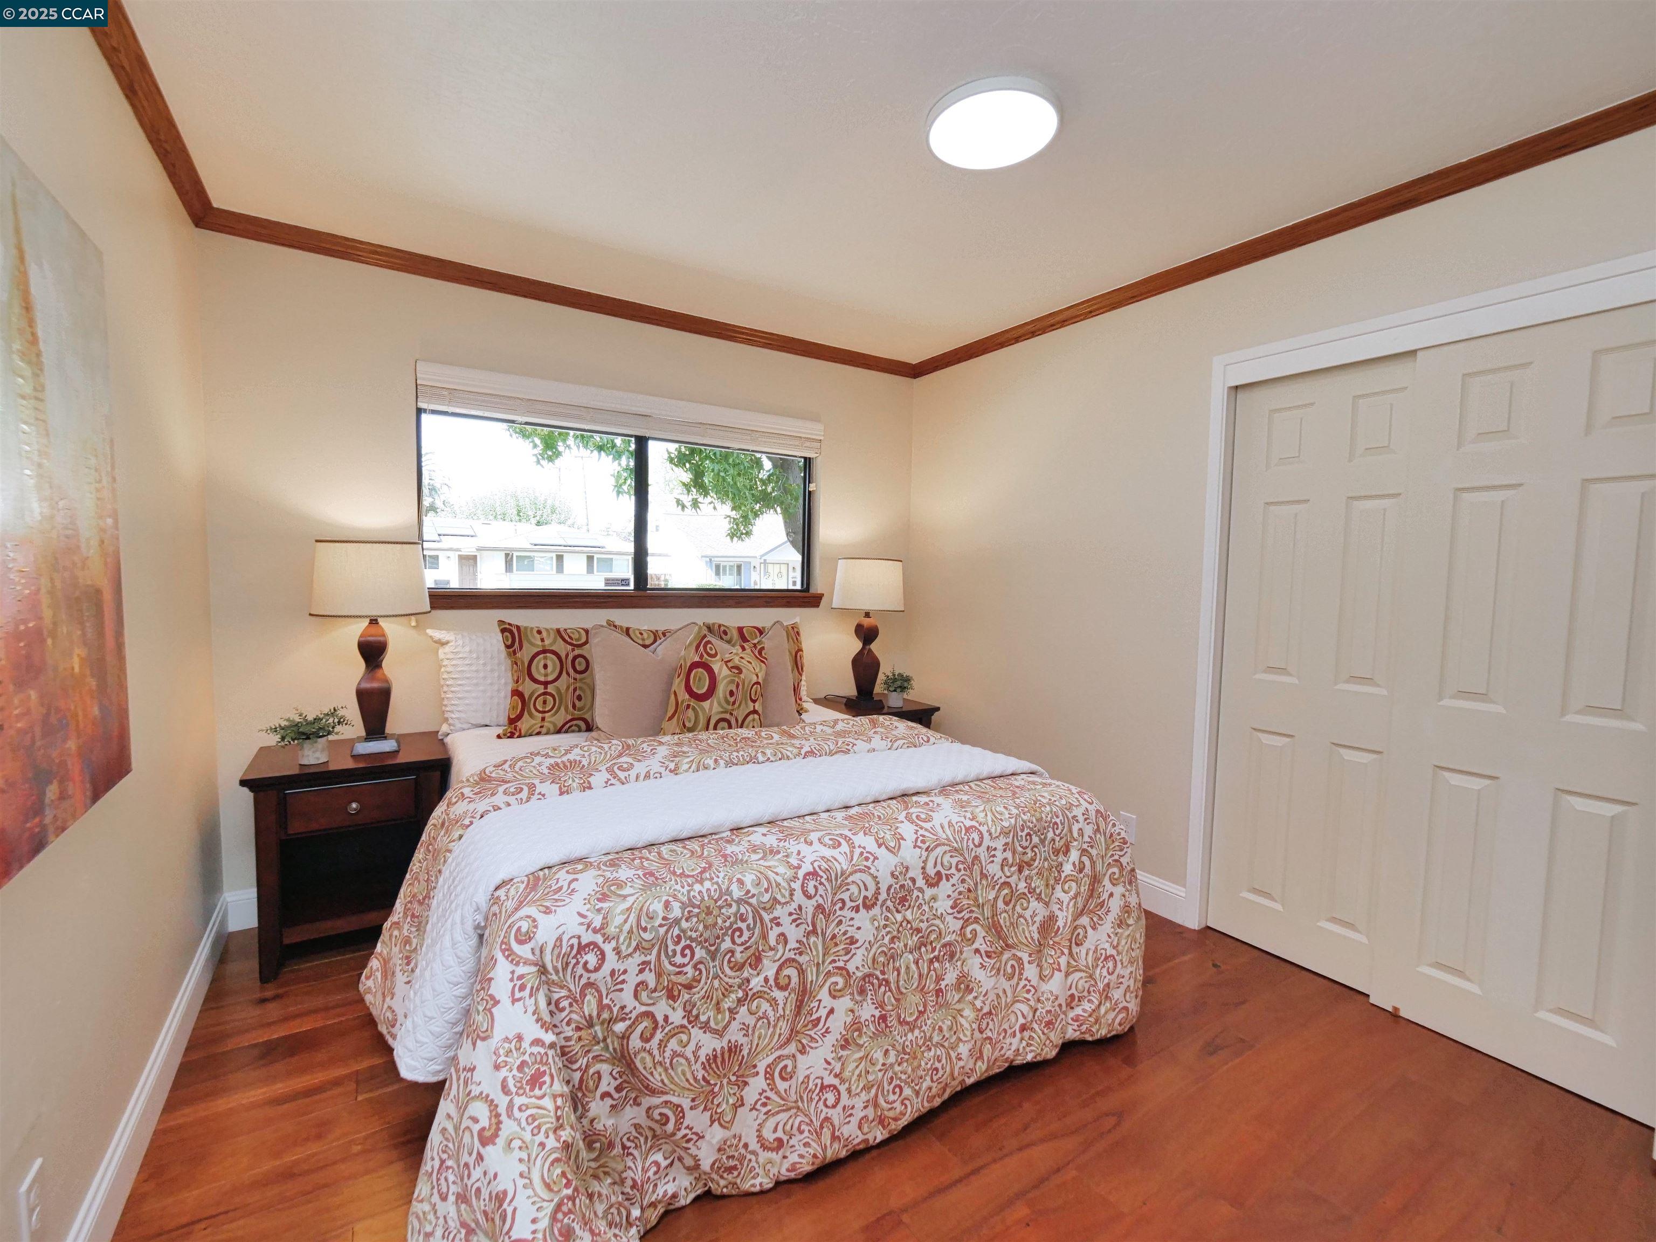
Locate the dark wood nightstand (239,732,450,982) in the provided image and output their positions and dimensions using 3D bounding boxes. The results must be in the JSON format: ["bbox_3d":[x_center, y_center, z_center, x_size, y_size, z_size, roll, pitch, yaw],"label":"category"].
[{"bbox_3d":[-1.683,0.796,2.382,0.552,0.663,0.456,-1,4,-32],"label":"dark wood nightstand"}]

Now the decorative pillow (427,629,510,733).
[{"bbox_3d":[-1.244,0.221,2.736,0.630,0.418,0.175,-1,-6,-32],"label":"decorative pillow"}]

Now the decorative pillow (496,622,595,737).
[{"bbox_3d":[-1.075,0.216,2.682,0.450,0.448,0.146,-1,-9,-32],"label":"decorative pillow"}]

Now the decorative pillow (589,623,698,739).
[{"bbox_3d":[-0.742,0.213,2.760,0.450,0.458,0.146,-1,-10,-32],"label":"decorative pillow"}]

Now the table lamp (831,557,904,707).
[{"bbox_3d":[0.196,0.059,3.356,0.350,0.749,0.350,1,4,0],"label":"table lamp"}]

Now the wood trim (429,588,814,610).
[{"bbox_3d":[-0.817,-0.101,3.108,1.859,0.082,0.068,-1,4,-32],"label":"wood trim"}]

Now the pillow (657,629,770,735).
[{"bbox_3d":[-0.479,0.229,2.792,0.430,0.438,0.136,-1,-13,-32],"label":"pillow"}]

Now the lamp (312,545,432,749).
[{"bbox_3d":[-1.627,0.088,2.403,0.350,0.749,0.350,-1,4,-32],"label":"lamp"}]

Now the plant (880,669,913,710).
[{"bbox_3d":[0.337,0.339,3.415,0.163,0.188,0.163,1,4,0],"label":"plant"}]

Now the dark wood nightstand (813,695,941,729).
[{"bbox_3d":[0.197,0.757,3.492,0.552,0.663,0.456,-1,4,-32],"label":"dark wood nightstand"}]

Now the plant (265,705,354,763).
[{"bbox_3d":[-1.739,0.387,2.257,0.235,0.169,0.194,-1,4,-32],"label":"plant"}]

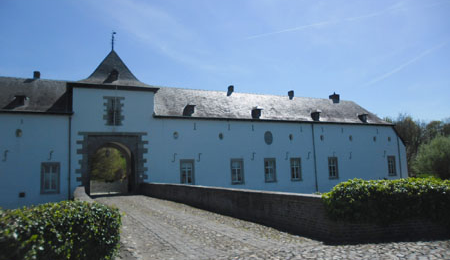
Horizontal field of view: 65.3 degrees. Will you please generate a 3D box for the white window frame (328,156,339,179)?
[{"bbox_3d":[11.649,4.139,37.789,1.230,2.330,0.220,1,-8,-26],"label":"white window frame"}]

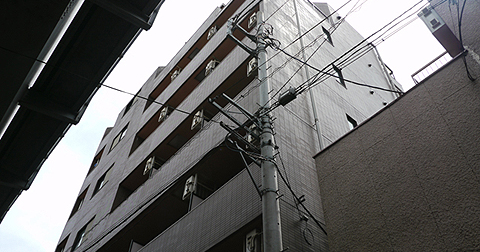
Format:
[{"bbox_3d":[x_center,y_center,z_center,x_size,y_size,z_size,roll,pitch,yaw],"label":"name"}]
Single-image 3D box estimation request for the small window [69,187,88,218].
[{"bbox_3d":[-7.382,3.602,18.155,0.200,1.400,1.300,34,-56,-24],"label":"small window"}]

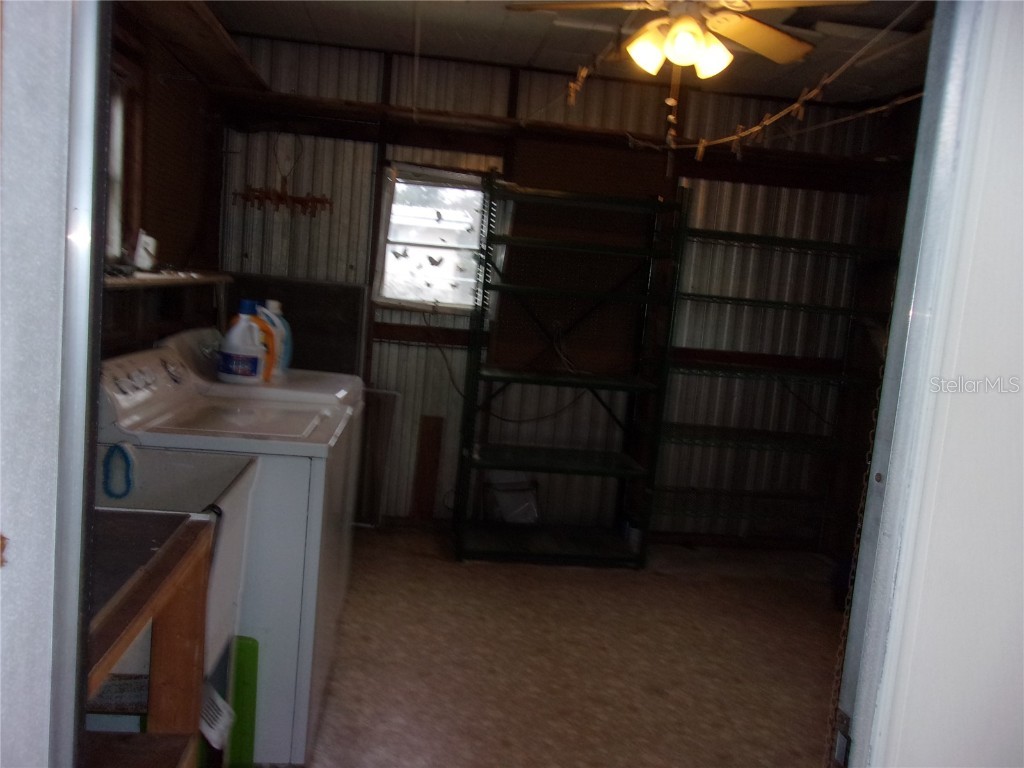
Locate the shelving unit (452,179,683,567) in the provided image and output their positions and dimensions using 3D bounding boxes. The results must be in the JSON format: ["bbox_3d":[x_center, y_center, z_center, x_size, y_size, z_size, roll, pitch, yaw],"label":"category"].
[{"bbox_3d":[0.267,-0.047,4.181,0.982,1.905,0.522,4,6,-7],"label":"shelving unit"}]

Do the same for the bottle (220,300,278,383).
[{"bbox_3d":[-0.949,-0.150,2.830,0.160,0.300,0.111,5,6,-2],"label":"bottle"}]

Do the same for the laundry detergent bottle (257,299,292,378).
[{"bbox_3d":[-0.901,-0.164,3.013,0.145,0.296,0.106,4,6,-4],"label":"laundry detergent bottle"}]

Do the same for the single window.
[{"bbox_3d":[-0.384,-0.755,4.319,0.672,0.783,0.077,4,6,-7],"label":"single window"}]

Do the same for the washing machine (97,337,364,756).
[{"bbox_3d":[-0.877,0.459,2.407,0.658,1.054,0.667,4,6,-7],"label":"washing machine"}]

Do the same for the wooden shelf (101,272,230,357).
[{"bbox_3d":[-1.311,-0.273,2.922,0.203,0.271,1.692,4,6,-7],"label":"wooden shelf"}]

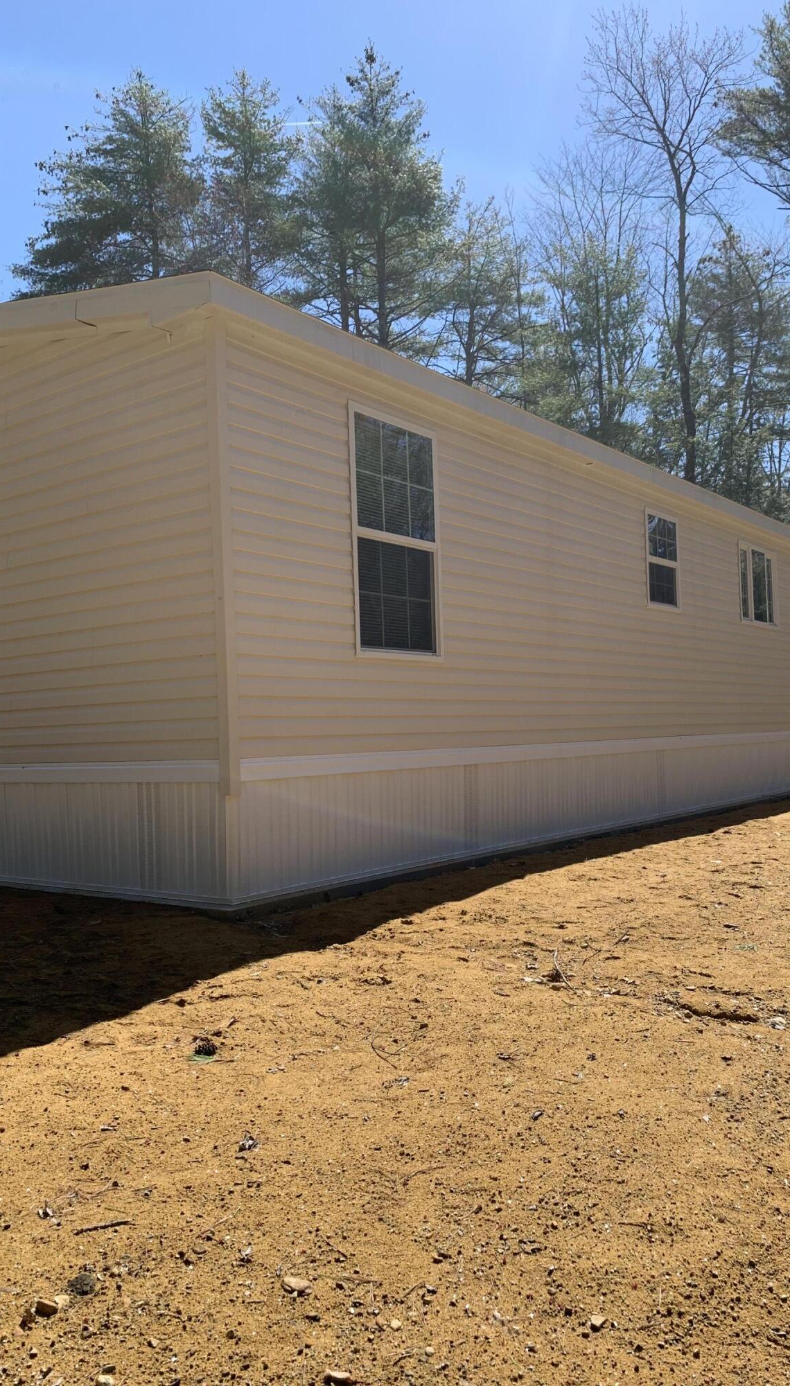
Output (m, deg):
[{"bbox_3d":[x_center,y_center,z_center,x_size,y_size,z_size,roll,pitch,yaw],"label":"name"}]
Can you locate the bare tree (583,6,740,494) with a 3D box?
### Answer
[{"bbox_3d":[7.171,-8.022,26.830,4.128,19.584,4.128,-2,-2,0],"label":"bare tree"}]

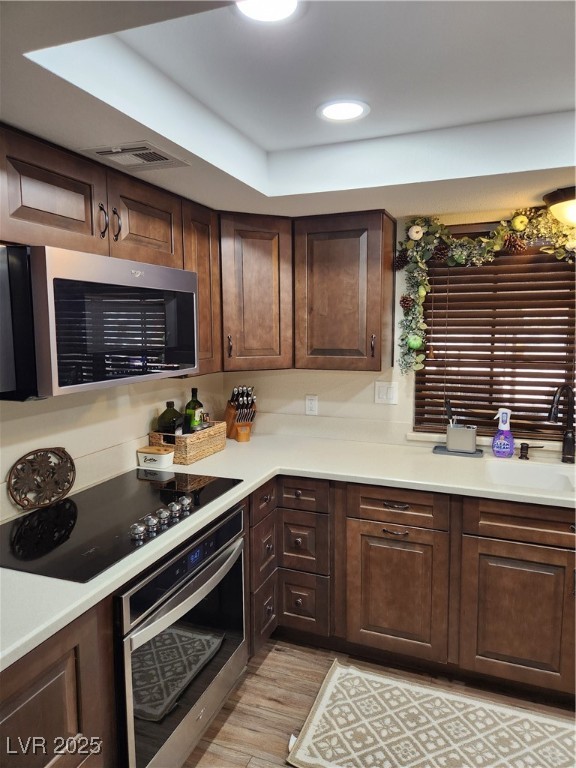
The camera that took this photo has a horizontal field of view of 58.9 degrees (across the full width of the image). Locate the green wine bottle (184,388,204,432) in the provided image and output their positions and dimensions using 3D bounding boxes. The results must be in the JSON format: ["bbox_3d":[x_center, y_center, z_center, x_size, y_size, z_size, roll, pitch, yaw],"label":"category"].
[{"bbox_3d":[-0.497,0.191,2.764,0.088,0.320,0.088,2,7,22],"label":"green wine bottle"}]

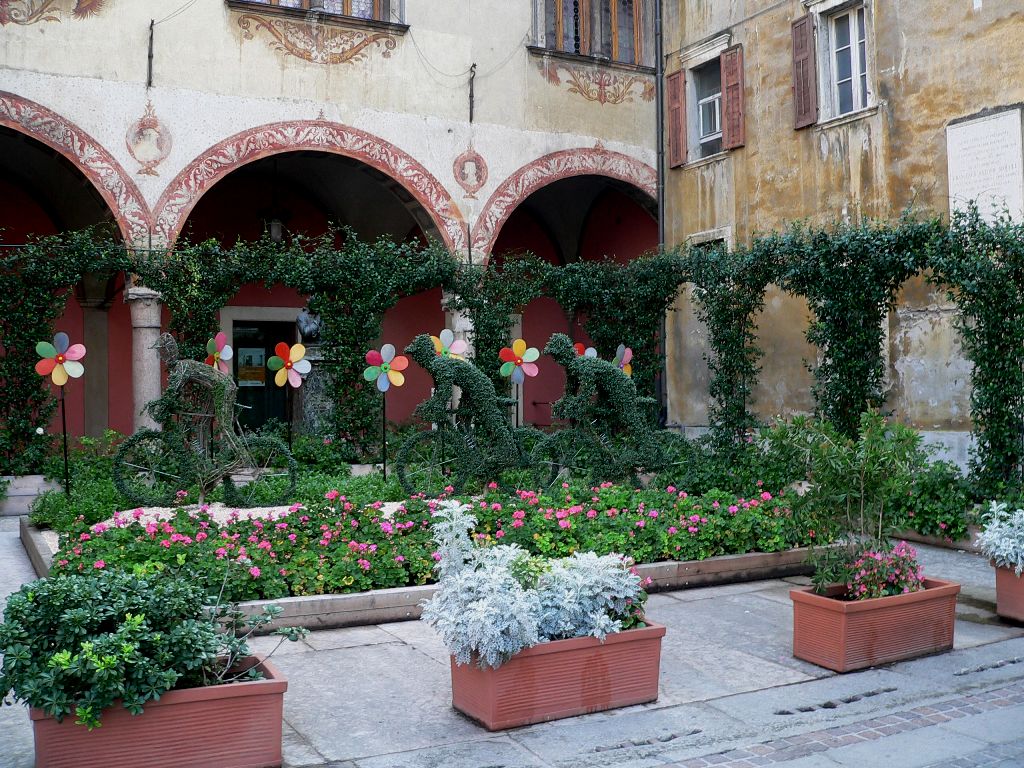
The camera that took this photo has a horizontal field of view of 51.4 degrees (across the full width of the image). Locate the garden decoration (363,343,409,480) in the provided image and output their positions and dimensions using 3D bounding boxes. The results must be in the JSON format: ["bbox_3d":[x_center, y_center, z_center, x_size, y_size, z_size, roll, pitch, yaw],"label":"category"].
[{"bbox_3d":[-1.391,0.338,11.800,0.500,1.620,0.160,0,0,-9],"label":"garden decoration"}]

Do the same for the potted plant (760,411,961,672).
[{"bbox_3d":[2.120,0.890,6.360,1.100,1.440,0.680,0,0,-30],"label":"potted plant"}]

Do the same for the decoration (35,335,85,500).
[{"bbox_3d":[-4.517,0.327,10.700,0.530,1.700,0.160,0,0,-24],"label":"decoration"}]

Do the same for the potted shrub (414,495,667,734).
[{"bbox_3d":[0.190,1.121,5.380,1.080,1.020,0.540,0,0,-28],"label":"potted shrub"}]

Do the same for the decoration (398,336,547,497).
[{"bbox_3d":[-0.360,0.328,11.100,1.800,1.690,0.550,0,0,-16],"label":"decoration"}]

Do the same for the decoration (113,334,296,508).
[{"bbox_3d":[-3.022,0.370,10.500,1.830,1.710,0.550,0,0,-16],"label":"decoration"}]

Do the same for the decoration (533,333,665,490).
[{"bbox_3d":[1.064,0.297,11.500,1.800,1.700,0.550,0,0,-16],"label":"decoration"}]

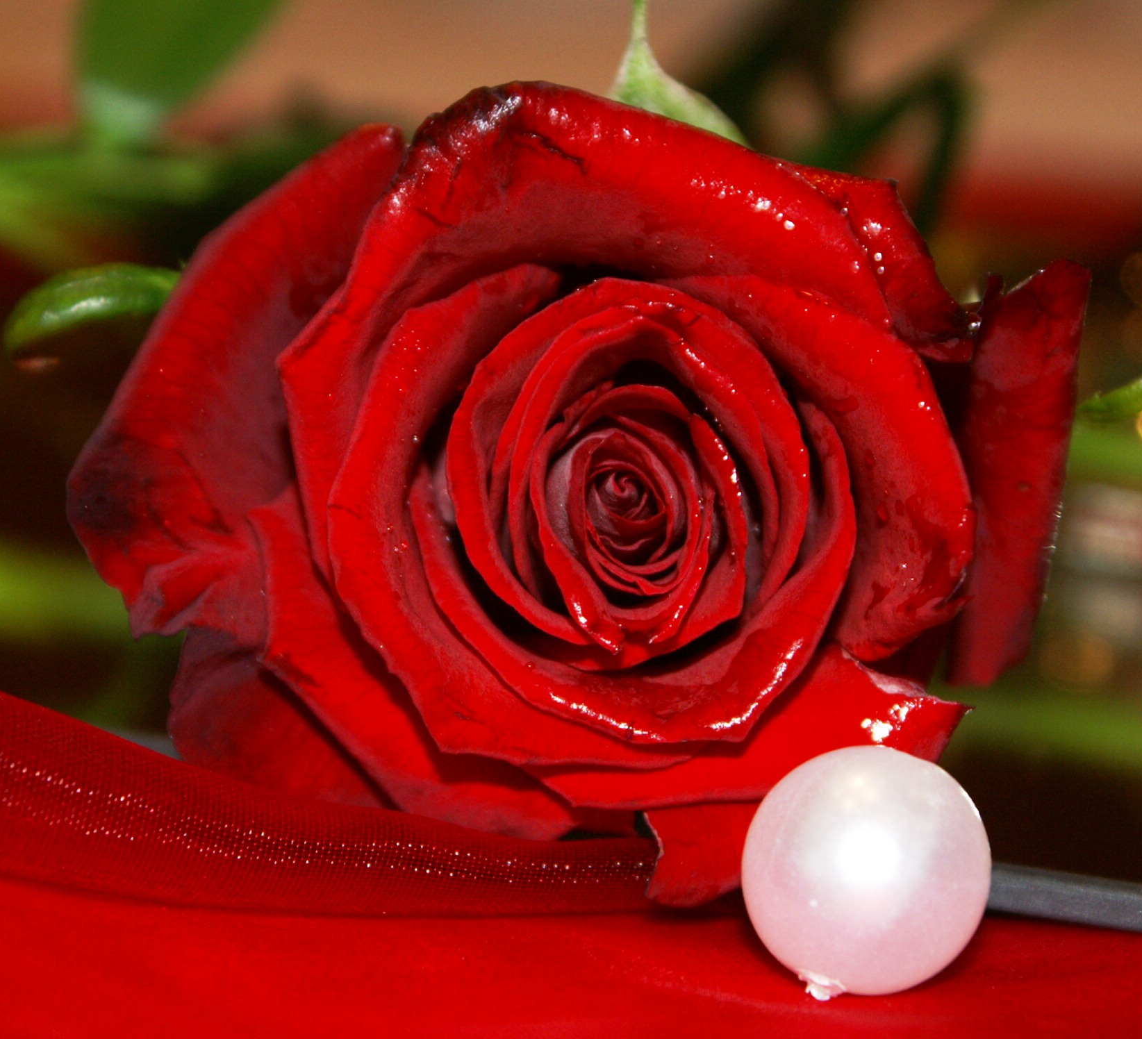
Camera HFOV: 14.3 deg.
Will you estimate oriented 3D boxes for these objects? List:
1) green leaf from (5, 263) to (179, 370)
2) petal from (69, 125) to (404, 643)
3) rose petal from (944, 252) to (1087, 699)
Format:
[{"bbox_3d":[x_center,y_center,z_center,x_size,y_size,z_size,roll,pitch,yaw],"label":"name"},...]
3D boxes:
[{"bbox_3d":[-0.044,-0.019,0.427,0.018,0.009,0.010,2,10,0],"label":"green leaf"},{"bbox_3d":[-0.030,-0.012,0.416,0.030,0.044,0.025,4,10,14],"label":"petal"},{"bbox_3d":[0.041,-0.004,0.418,0.014,0.036,0.022,-1,10,-17],"label":"rose petal"}]

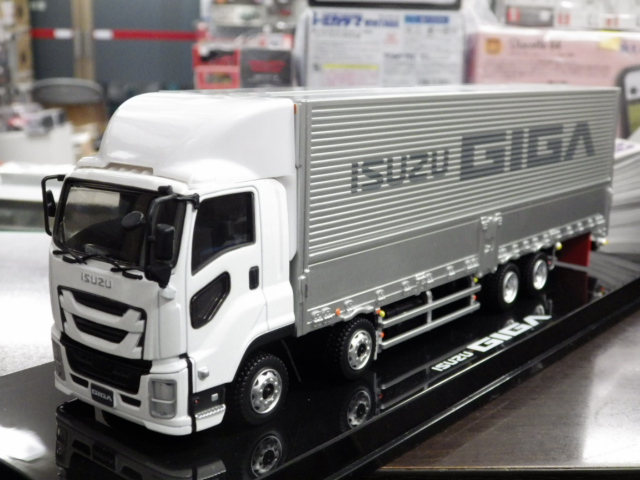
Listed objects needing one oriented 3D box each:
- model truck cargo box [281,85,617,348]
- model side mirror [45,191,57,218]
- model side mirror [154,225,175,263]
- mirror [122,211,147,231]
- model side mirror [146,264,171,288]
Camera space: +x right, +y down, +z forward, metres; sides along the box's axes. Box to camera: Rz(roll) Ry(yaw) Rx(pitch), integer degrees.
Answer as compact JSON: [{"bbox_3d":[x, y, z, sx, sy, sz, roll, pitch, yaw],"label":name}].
[{"bbox_3d":[0.044,-0.026,0.360,0.057,0.065,0.235,10,14,37],"label":"model truck cargo box"},{"bbox_3d":[-0.075,-0.010,0.259,0.002,0.007,0.004,-7,14,-34],"label":"model side mirror"},{"bbox_3d":[-0.035,0.001,0.209,0.004,0.008,0.002,6,13,23],"label":"model side mirror"},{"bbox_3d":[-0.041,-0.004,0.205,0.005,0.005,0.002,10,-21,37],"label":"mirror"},{"bbox_3d":[-0.037,0.008,0.211,0.005,0.005,0.003,8,13,31],"label":"model side mirror"}]

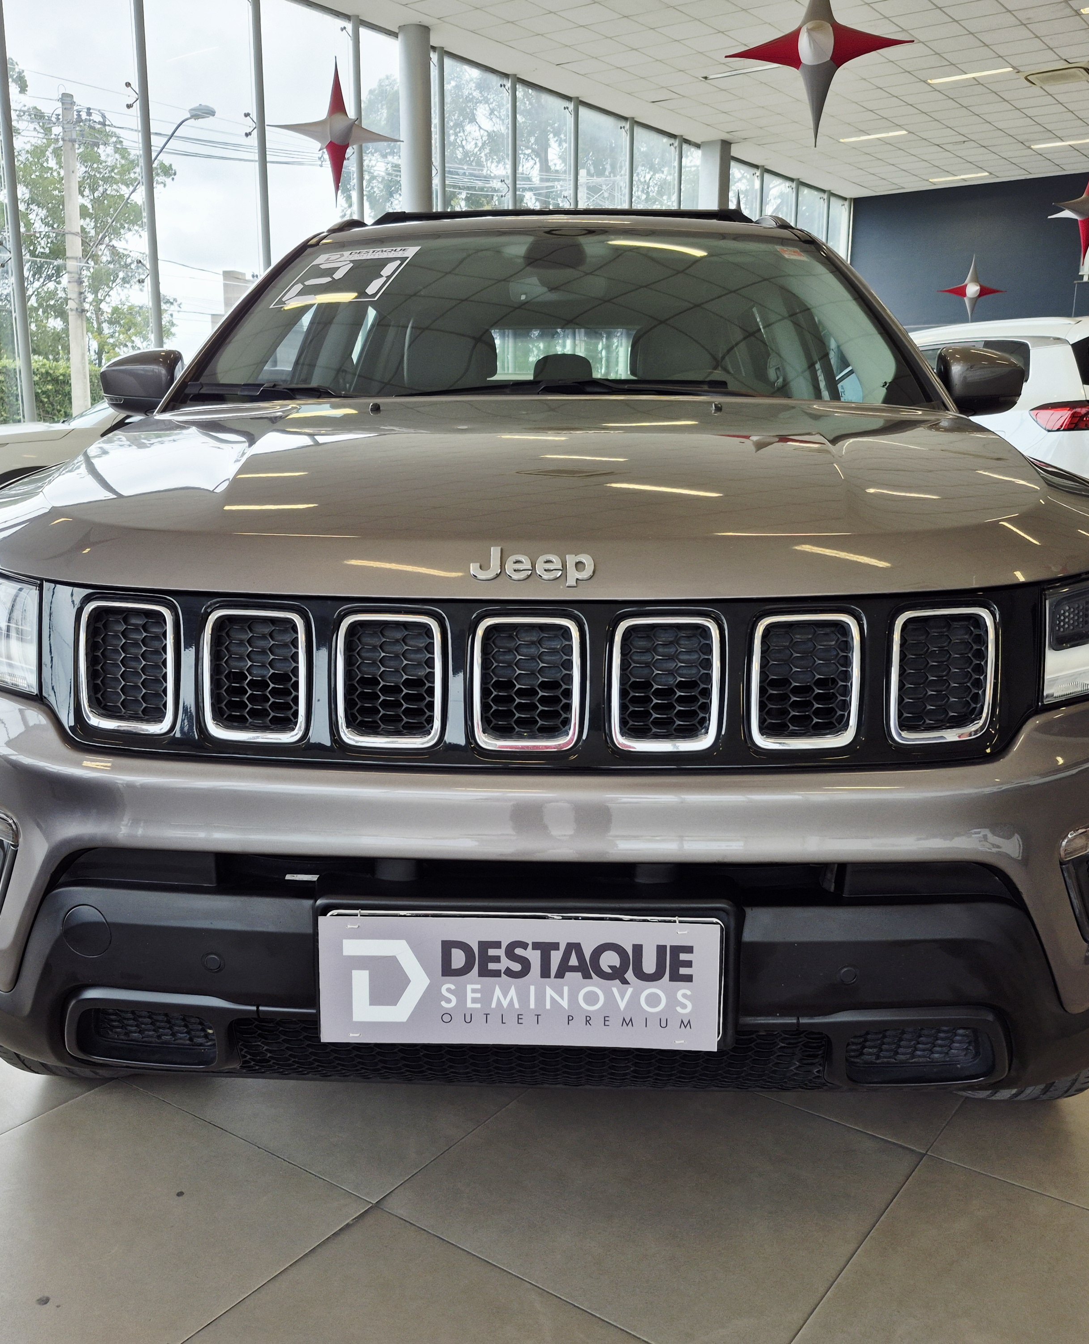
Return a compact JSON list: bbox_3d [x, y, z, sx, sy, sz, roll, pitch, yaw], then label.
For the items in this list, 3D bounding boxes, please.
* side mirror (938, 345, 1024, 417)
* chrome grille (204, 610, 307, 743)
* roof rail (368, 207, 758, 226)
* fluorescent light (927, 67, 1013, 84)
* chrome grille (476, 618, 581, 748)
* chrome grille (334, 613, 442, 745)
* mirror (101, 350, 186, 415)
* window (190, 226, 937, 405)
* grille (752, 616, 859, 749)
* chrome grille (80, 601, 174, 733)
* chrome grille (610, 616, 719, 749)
[{"bbox_3d":[0.925,-0.630,2.575,0.220,0.150,0.160,0,11,2],"label":"side mirror"},{"bbox_3d":[-0.306,0.003,1.259,0.115,0.141,0.045,2,11,9],"label":"chrome grille"},{"bbox_3d":[0.047,-1.187,3.090,1.020,0.050,0.090,0,11,2],"label":"roof rail"},{"bbox_3d":[6.316,-8.842,17.703,1.210,0.070,0.140,8,14,35],"label":"fluorescent light"},{"bbox_3d":[-0.018,0.012,1.207,0.108,0.136,0.040,0,6,2],"label":"chrome grille"},{"bbox_3d":[-0.158,0.009,1.212,0.107,0.136,0.040,1,7,4],"label":"chrome grille"},{"bbox_3d":[-0.873,-0.643,2.640,0.220,0.150,0.160,0,11,2],"label":"mirror"},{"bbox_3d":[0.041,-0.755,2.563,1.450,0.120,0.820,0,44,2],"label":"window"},{"bbox_3d":[0.272,0.008,1.239,0.115,0.141,0.045,-1,11,-5],"label":"grille"},{"bbox_3d":[-0.438,-0.005,1.250,0.107,0.136,0.042,2,7,12],"label":"chrome grille"},{"bbox_3d":[0.122,0.012,1.203,0.108,0.136,0.040,0,6,0],"label":"chrome grille"}]

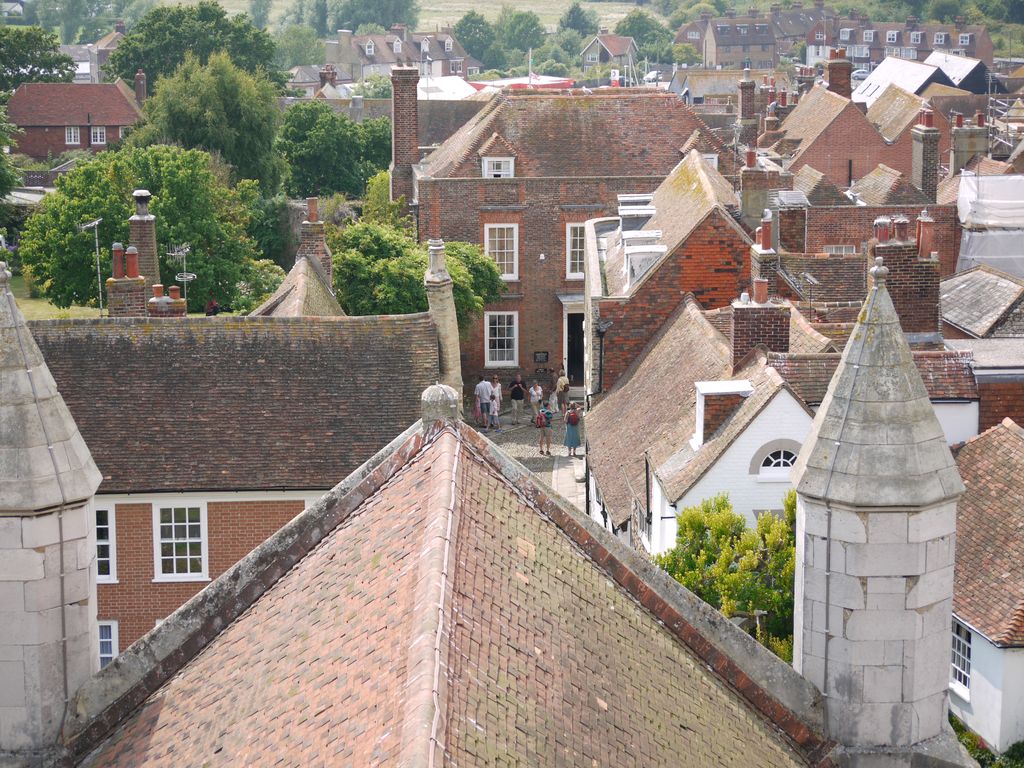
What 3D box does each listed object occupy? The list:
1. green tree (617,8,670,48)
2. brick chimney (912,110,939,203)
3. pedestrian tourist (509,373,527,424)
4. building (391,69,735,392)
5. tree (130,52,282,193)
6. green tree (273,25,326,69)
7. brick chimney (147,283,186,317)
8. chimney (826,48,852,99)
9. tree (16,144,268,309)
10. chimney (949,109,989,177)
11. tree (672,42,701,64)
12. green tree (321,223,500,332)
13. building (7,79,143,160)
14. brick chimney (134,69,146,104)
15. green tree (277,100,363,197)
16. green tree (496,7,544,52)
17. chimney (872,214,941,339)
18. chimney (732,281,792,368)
[{"bbox_3d":[22.057,-59.007,450.859,9.465,9.084,8.992,0,11,0],"label":"green tree"},{"bbox_3d":[14.828,-8.183,95.623,0.600,3.418,1.550,-1,11,-7],"label":"brick chimney"},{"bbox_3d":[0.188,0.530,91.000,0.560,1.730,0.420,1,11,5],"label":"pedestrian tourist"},{"bbox_3d":[2.063,-5.701,96.982,12.739,11.549,8.300,-1,11,-5],"label":"building"},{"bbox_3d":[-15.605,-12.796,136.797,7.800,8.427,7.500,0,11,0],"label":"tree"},{"bbox_3d":[-32.477,-49.667,405.000,8.000,10.000,7.800,0,11,0],"label":"green tree"},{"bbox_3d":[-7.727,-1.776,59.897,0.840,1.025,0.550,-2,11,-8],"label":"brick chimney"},{"bbox_3d":[15.282,-14.531,125.000,1.050,2.500,1.100,-1,11,-3],"label":"chimney"},{"bbox_3d":[-16.440,-7.039,117.500,10.400,7.000,9.500,0,11,0],"label":"tree"},{"bbox_3d":[20.105,-10.569,117.000,1.600,2.900,1.000,0,11,0],"label":"chimney"},{"bbox_3d":[27.856,-52.641,425.361,4.470,3.814,4.246,0,11,0],"label":"tree"},{"bbox_3d":[-3.040,-1.566,83.668,5.400,6.665,5.000,0,11,0],"label":"green tree"},{"bbox_3d":[-28.052,-17.335,174.001,8.878,4.869,5.600,0,11,-2],"label":"building"},{"bbox_3d":[-25.800,-20.603,185.000,0.770,2.650,0.720,-1,11,-5],"label":"brick chimney"},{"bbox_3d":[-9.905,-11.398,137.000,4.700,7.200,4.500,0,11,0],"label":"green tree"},{"bbox_3d":[1.421,-58.851,445.818,8.023,8.648,7.622,0,11,0],"label":"green tree"},{"bbox_3d":[8.704,-2.387,59.264,1.450,2.789,0.800,-1,11,-5],"label":"chimney"},{"bbox_3d":[5.189,-1.263,55.600,1.140,1.880,0.720,0,11,0],"label":"chimney"}]

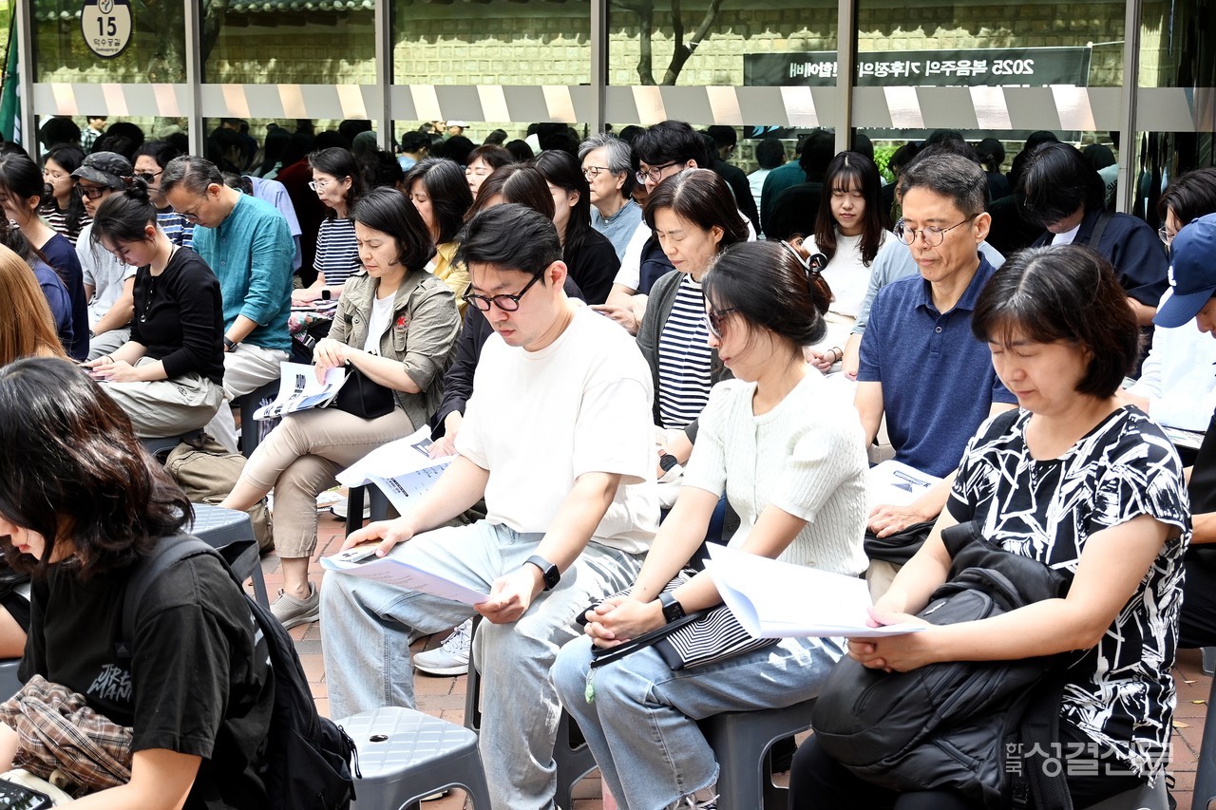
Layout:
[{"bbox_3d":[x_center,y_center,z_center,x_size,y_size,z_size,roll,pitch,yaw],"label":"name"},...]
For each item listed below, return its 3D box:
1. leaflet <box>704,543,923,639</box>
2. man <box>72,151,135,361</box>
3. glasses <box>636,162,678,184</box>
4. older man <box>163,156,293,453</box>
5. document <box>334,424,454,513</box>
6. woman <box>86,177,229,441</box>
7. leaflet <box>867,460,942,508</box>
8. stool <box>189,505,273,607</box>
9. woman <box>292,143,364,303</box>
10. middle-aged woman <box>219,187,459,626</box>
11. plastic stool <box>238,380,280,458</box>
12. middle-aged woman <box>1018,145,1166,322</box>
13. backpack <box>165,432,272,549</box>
[{"bbox_3d":[0.303,0.274,2.660,0.290,0.075,0.215,15,2,-28],"label":"leaflet"},{"bbox_3d":[-1.950,-0.285,6.580,0.820,1.240,0.540,-9,13,-43],"label":"man"},{"bbox_3d":[0.177,-0.714,5.484,0.145,0.047,0.142,-25,14,-29],"label":"glasses"},{"bbox_3d":[-1.407,-0.223,6.247,0.700,1.270,0.500,-6,12,-29],"label":"older man"},{"bbox_3d":[-0.518,0.148,4.446,0.300,0.110,0.300,-16,16,-25],"label":"document"},{"bbox_3d":[-1.518,-0.099,5.693,0.710,1.220,0.460,-6,12,-29],"label":"woman"},{"bbox_3d":[0.558,0.165,3.520,0.210,0.030,0.280,15,18,18],"label":"leaflet"},{"bbox_3d":[-1.056,0.497,4.575,0.330,0.445,0.330,7,12,34],"label":"stool"},{"bbox_3d":[-1.210,-0.372,7.120,0.820,1.240,0.500,-7,12,-39],"label":"woman"},{"bbox_3d":[-0.745,-0.003,5.080,0.860,1.180,0.520,-9,13,-43],"label":"middle-aged woman"},{"bbox_3d":[-1.264,0.157,6.341,0.360,0.450,0.360,5,11,28],"label":"plastic stool"},{"bbox_3d":[1.181,-0.013,4.809,0.740,1.310,0.490,-6,12,-32],"label":"middle-aged woman"},{"bbox_3d":[-1.221,0.308,5.724,0.360,0.410,0.260,-3,11,-15],"label":"backpack"}]

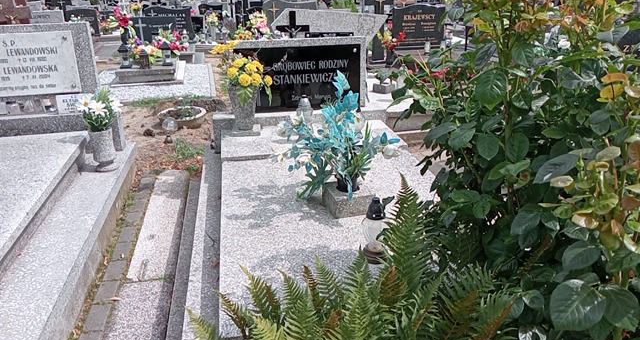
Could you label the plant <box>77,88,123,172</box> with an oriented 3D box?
[{"bbox_3d":[-1.498,-0.273,3.460,0.280,0.530,0.270,-4,20,-10],"label":"plant"}]

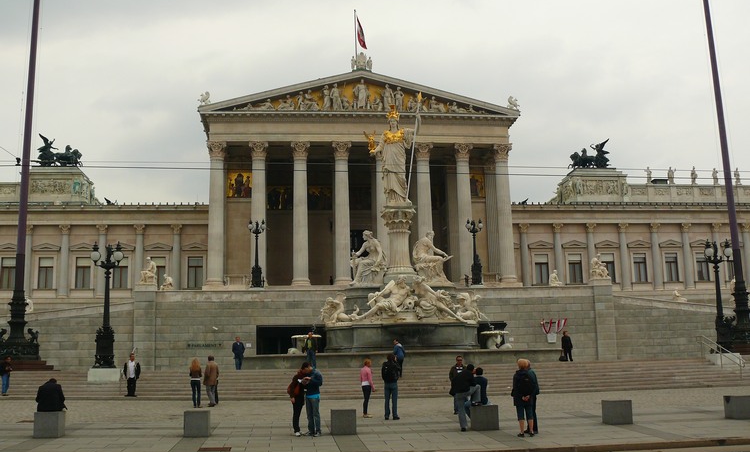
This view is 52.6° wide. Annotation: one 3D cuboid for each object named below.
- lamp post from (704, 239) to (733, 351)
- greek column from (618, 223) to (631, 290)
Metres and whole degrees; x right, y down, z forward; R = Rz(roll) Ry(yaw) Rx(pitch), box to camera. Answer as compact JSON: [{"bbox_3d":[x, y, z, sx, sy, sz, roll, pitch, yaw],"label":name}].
[{"bbox_3d":[17.668,3.557,38.773,1.450,5.795,1.400,0,-10,-5],"label":"lamp post"},{"bbox_3d":[23.815,2.959,71.928,0.950,6.500,0.950,0,-10,-6],"label":"greek column"}]

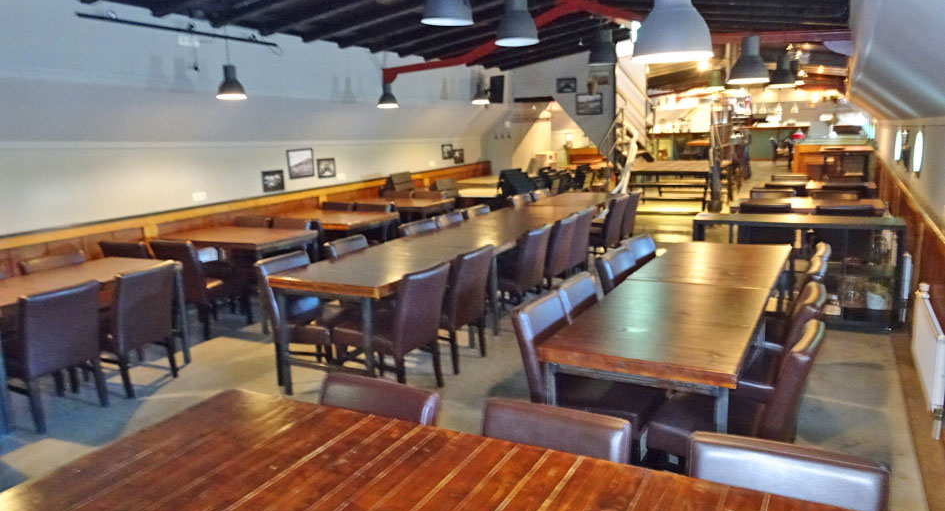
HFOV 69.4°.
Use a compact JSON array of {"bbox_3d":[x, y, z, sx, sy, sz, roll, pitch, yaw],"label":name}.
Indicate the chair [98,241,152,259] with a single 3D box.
[{"bbox_3d":[-2.642,0.240,5.759,0.450,0.830,0.610,3,12,23],"label":"chair"}]

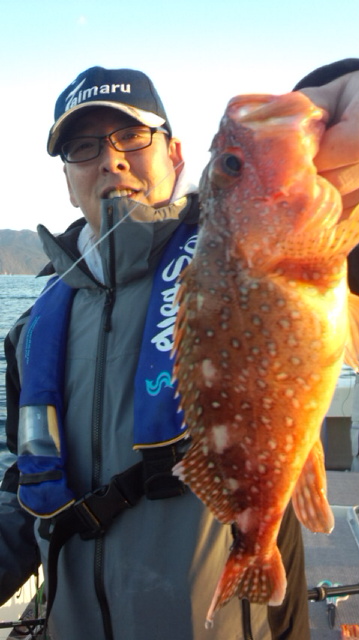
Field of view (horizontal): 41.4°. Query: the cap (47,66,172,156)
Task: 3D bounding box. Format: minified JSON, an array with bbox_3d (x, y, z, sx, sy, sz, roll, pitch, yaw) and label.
[{"bbox_3d":[-0.109,-0.313,0.703,0.175,0.128,0.272,-12,6,6],"label":"cap"}]

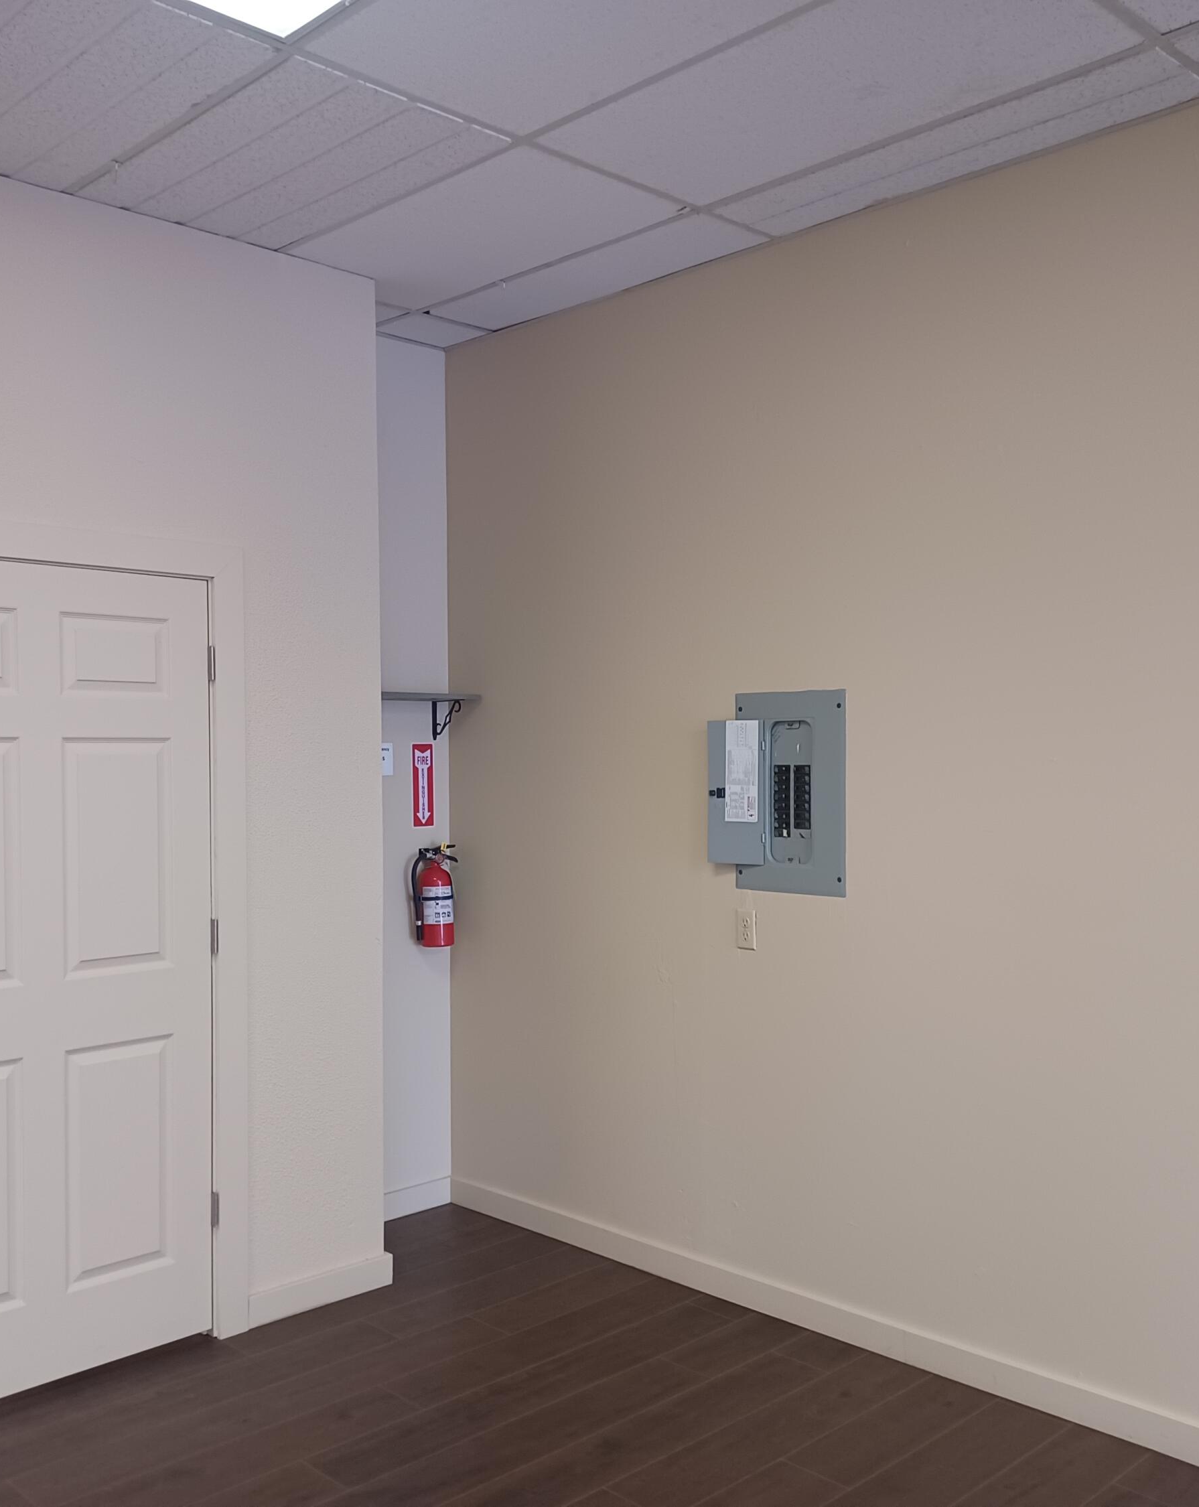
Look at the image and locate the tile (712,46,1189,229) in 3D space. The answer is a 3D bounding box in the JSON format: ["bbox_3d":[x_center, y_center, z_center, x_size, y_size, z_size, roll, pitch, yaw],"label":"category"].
[{"bbox_3d":[0.754,-1.417,3.389,0.152,0.016,1.200,0,0,-44],"label":"tile"}]

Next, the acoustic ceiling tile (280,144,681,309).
[{"bbox_3d":[-0.386,-1.421,3.986,0.594,0.022,1.198,0,0,-44],"label":"acoustic ceiling tile"}]

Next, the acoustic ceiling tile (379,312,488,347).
[{"bbox_3d":[-0.564,-1.418,4.847,0.304,0.022,0.236,0,0,-44],"label":"acoustic ceiling tile"}]

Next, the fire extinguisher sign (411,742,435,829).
[{"bbox_3d":[-0.600,0.110,4.957,0.100,0.292,0.004,0,0,-44],"label":"fire extinguisher sign"}]

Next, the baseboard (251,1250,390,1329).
[{"bbox_3d":[-0.782,1.522,4.111,0.473,0.091,0.016,0,0,-44],"label":"baseboard"}]

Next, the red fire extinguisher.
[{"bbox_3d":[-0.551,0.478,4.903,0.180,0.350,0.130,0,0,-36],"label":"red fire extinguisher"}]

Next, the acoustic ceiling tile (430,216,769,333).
[{"bbox_3d":[-0.047,-1.424,4.316,0.304,0.022,1.198,0,0,-44],"label":"acoustic ceiling tile"}]

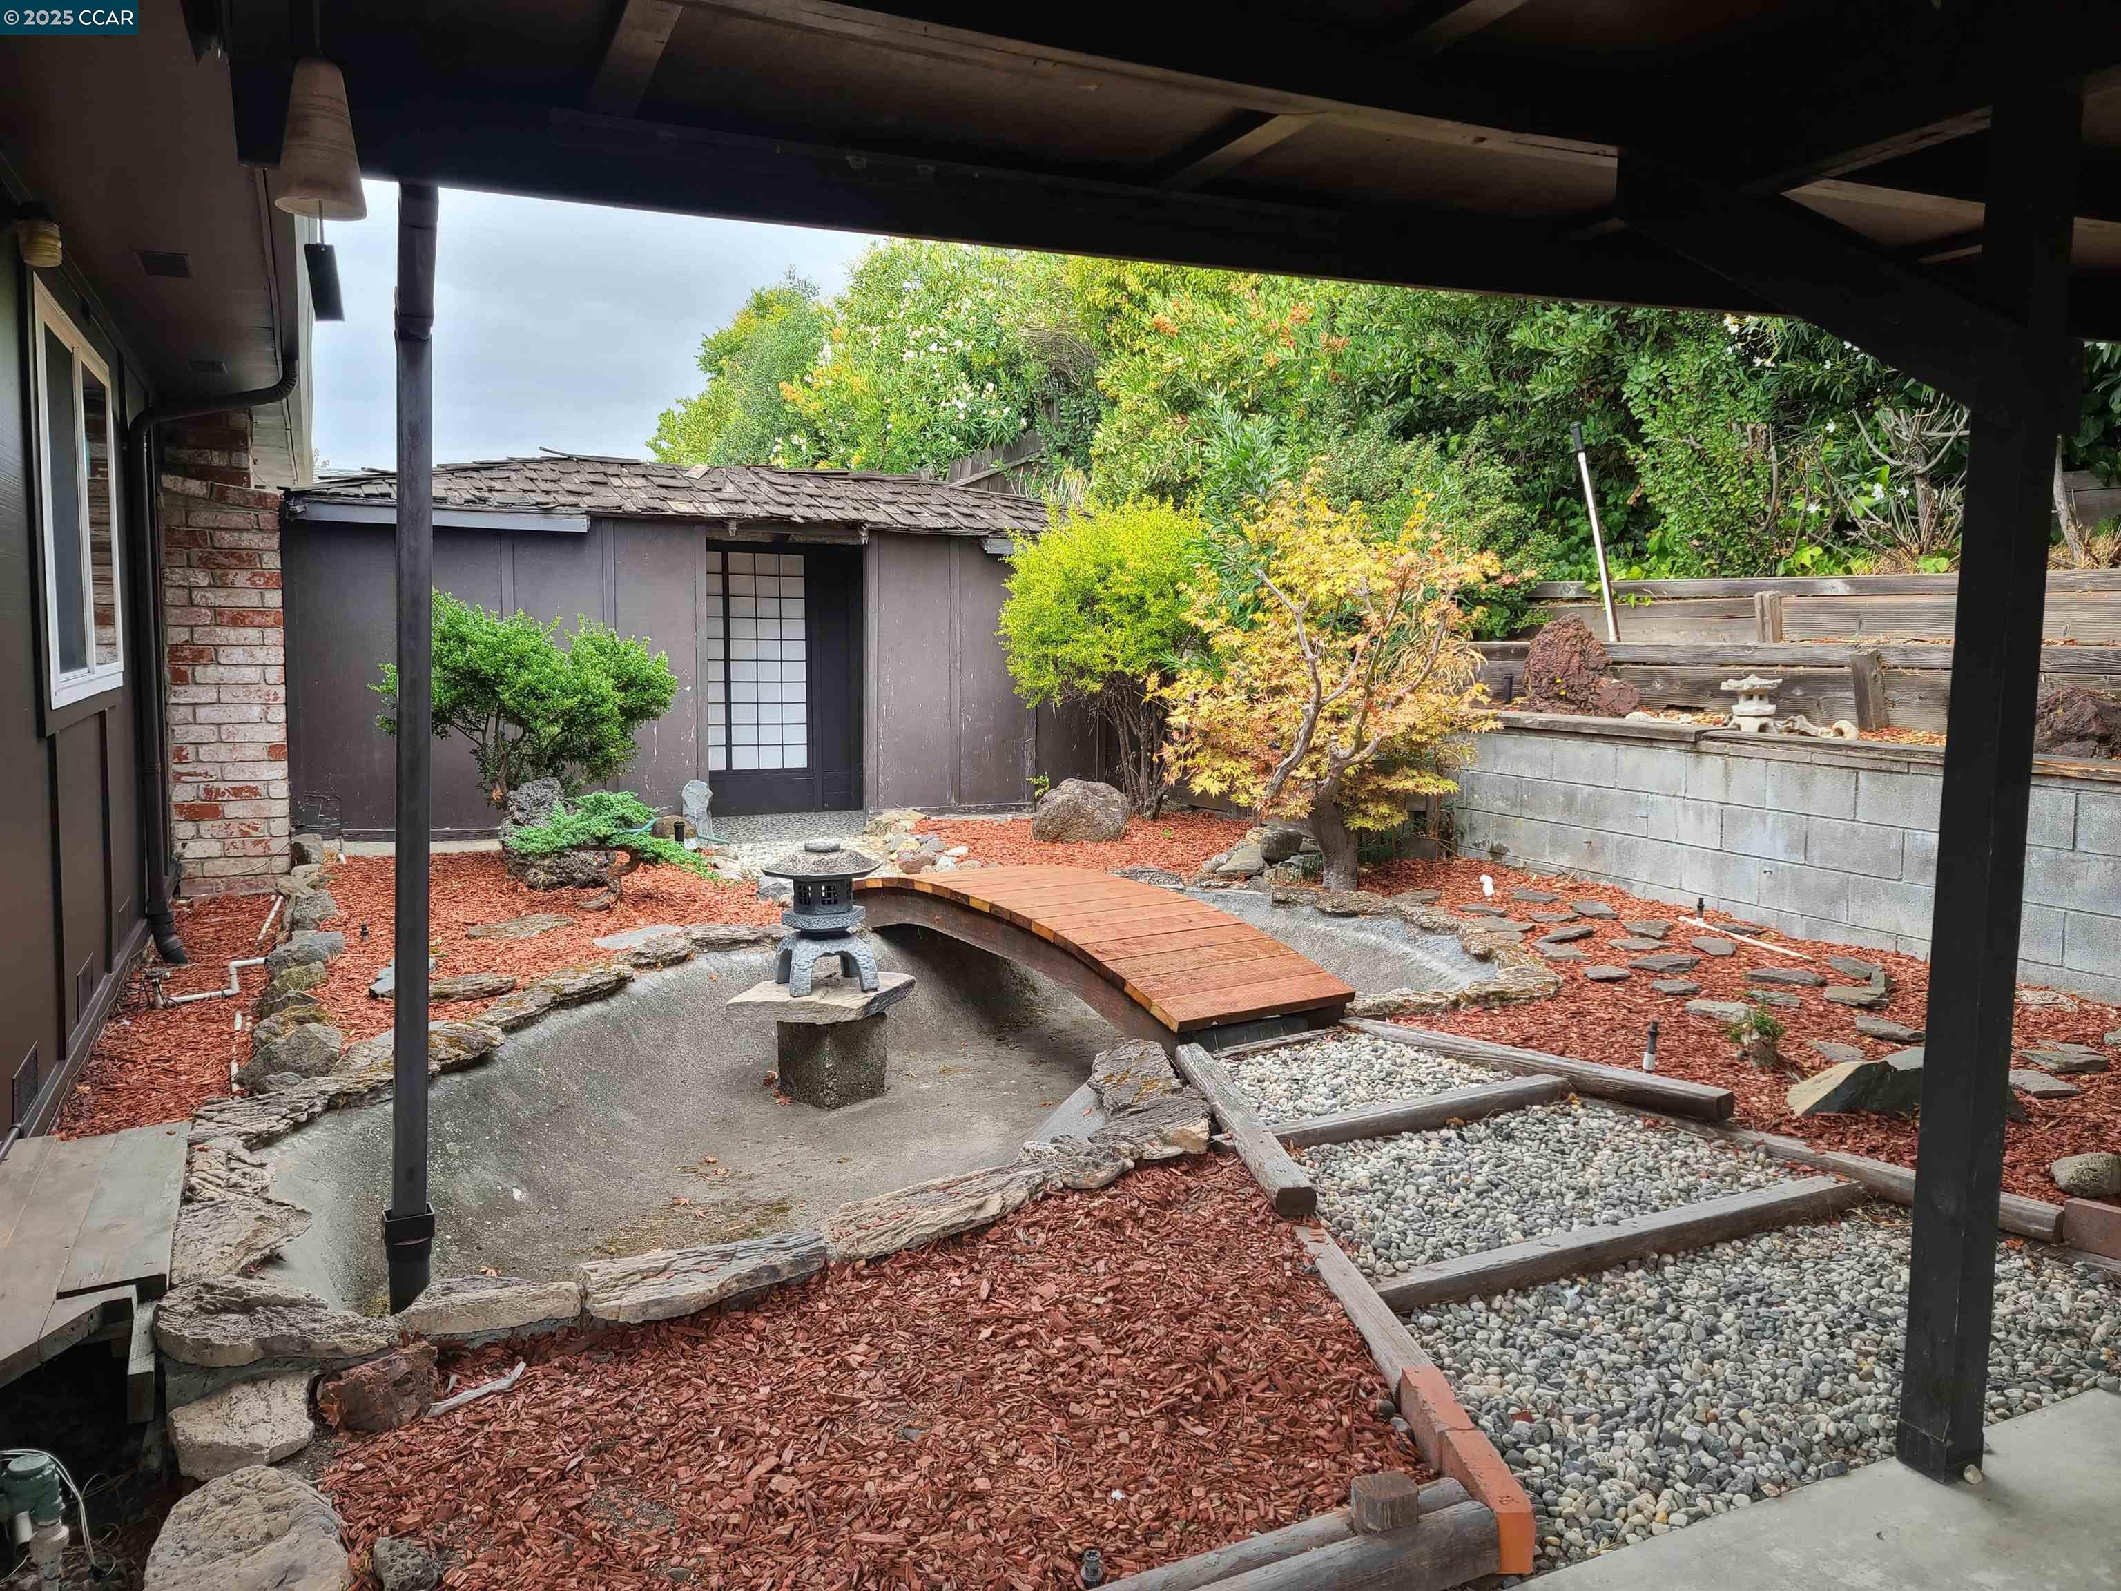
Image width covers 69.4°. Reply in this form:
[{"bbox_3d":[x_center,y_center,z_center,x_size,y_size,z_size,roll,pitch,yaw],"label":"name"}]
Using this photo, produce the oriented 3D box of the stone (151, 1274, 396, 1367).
[{"bbox_3d":[-1.343,0.919,2.670,0.420,0.080,0.210,2,6,10],"label":"stone"}]

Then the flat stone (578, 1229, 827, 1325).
[{"bbox_3d":[-0.658,0.905,2.894,0.440,0.080,0.160,-2,6,-23],"label":"flat stone"}]

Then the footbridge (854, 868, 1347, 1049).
[{"bbox_3d":[-0.074,0.508,6.031,0.740,0.330,2.680,-3,8,-34],"label":"footbridge"}]

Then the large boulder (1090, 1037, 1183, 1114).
[{"bbox_3d":[0.197,0.756,4.100,0.250,0.140,0.260,0,6,-10],"label":"large boulder"}]

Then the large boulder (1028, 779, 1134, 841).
[{"bbox_3d":[0.122,0.083,9.000,0.560,0.380,0.460,-2,7,-25],"label":"large boulder"}]

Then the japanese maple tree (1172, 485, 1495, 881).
[{"bbox_3d":[1.220,-0.510,6.980,1.470,1.860,1.380,1,6,0],"label":"japanese maple tree"}]

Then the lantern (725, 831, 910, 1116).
[{"bbox_3d":[-0.761,0.557,4.924,0.550,0.830,0.470,2,6,8],"label":"lantern"}]

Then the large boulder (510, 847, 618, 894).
[{"bbox_3d":[-2.259,0.338,6.950,0.490,0.220,0.380,1,6,0],"label":"large boulder"}]

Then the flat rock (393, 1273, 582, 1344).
[{"bbox_3d":[-1.003,0.920,2.750,0.310,0.080,0.150,0,6,-7],"label":"flat rock"}]

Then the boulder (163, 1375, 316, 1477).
[{"bbox_3d":[-1.345,1.043,2.520,0.240,0.110,0.200,-2,7,-25],"label":"boulder"}]

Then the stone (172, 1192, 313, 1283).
[{"bbox_3d":[-1.604,0.866,2.980,0.270,0.070,0.330,-2,7,-25],"label":"stone"}]

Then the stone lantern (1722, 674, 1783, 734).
[{"bbox_3d":[2.897,-0.385,6.406,0.240,0.250,0.240,4,7,24],"label":"stone lantern"}]

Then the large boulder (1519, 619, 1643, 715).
[{"bbox_3d":[2.590,-0.633,7.600,0.600,0.500,0.450,2,6,10],"label":"large boulder"}]

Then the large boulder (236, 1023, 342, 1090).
[{"bbox_3d":[-1.993,0.677,3.950,0.260,0.190,0.240,-2,7,-25],"label":"large boulder"}]

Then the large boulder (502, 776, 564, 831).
[{"bbox_3d":[-2.515,0.043,7.300,0.290,0.260,0.260,-2,7,-25],"label":"large boulder"}]

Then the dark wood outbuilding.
[{"bbox_3d":[-2.419,-1.128,10.743,5.350,2.370,3.000,-2,7,-25],"label":"dark wood outbuilding"}]

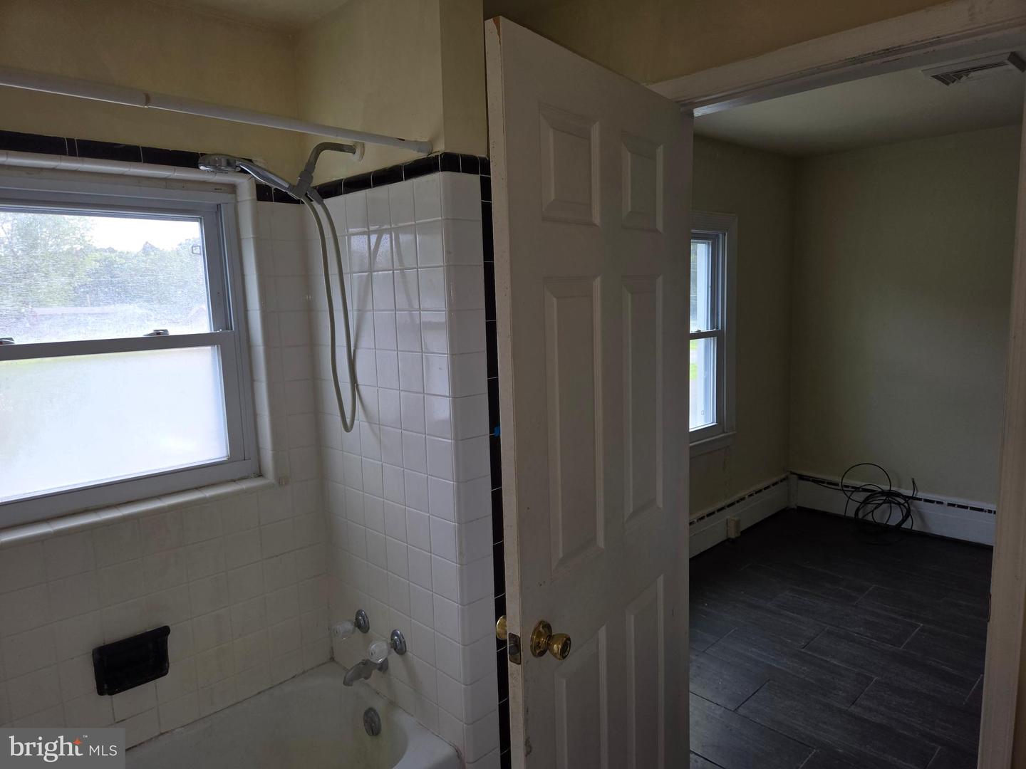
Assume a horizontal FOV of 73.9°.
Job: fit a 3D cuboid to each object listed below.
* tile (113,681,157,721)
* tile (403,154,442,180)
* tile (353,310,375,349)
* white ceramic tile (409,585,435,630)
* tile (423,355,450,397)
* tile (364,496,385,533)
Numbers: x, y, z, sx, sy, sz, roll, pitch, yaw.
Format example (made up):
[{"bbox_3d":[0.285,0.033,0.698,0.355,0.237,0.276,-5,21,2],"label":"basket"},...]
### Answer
[{"bbox_3d":[-1.058,0.868,1.907,0.108,0.105,0.009,-9,10,-43],"label":"tile"},{"bbox_3d":[-0.225,-0.540,1.703,0.012,0.043,0.149,-9,10,-43],"label":"tile"},{"bbox_3d":[-0.427,-0.158,1.975,0.010,0.108,0.108,-9,10,-43],"label":"tile"},{"bbox_3d":[-0.252,0.624,1.921,0.009,0.109,0.109,-9,10,-43],"label":"white ceramic tile"},{"bbox_3d":[-0.196,-0.026,1.758,0.009,0.108,0.108,-9,10,-43],"label":"tile"},{"bbox_3d":[-0.411,0.388,2.045,0.010,0.108,0.108,-9,10,-43],"label":"tile"}]

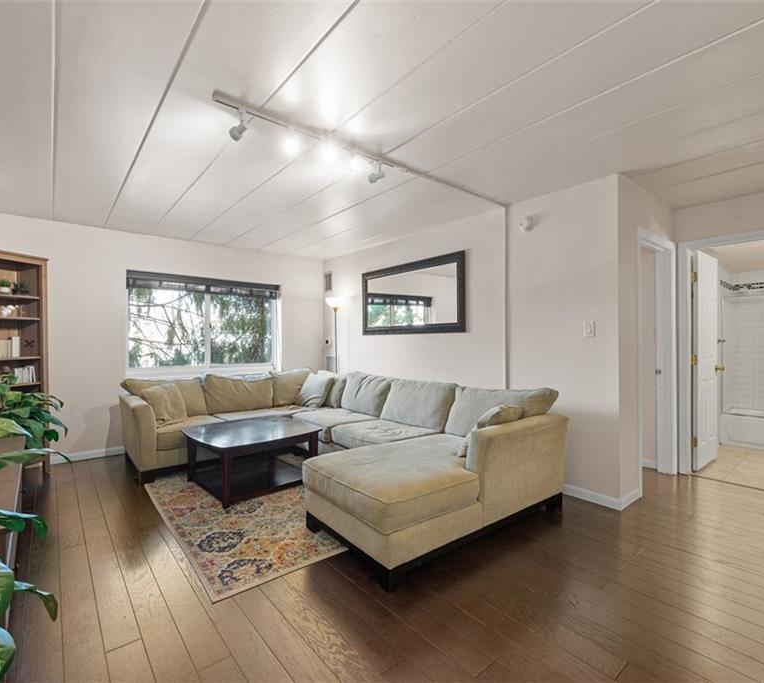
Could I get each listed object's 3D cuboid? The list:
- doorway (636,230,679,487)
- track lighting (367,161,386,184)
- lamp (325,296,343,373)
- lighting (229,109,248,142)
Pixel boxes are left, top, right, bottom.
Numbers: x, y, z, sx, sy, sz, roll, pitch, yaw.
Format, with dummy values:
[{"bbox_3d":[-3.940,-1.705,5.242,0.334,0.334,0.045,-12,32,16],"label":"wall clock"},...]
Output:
[{"bbox_3d":[2.244,0.162,3.316,0.906,2.058,0.130,0,0,-40],"label":"doorway"},{"bbox_3d":[-0.033,-1.101,2.594,0.110,0.145,0.075,0,0,26],"label":"track lighting"},{"bbox_3d":[-0.628,0.306,5.379,0.270,1.800,0.270,0,0,-40],"label":"lamp"},{"bbox_3d":[-0.723,-1.088,2.006,0.110,0.155,0.075,0,0,26],"label":"lighting"}]

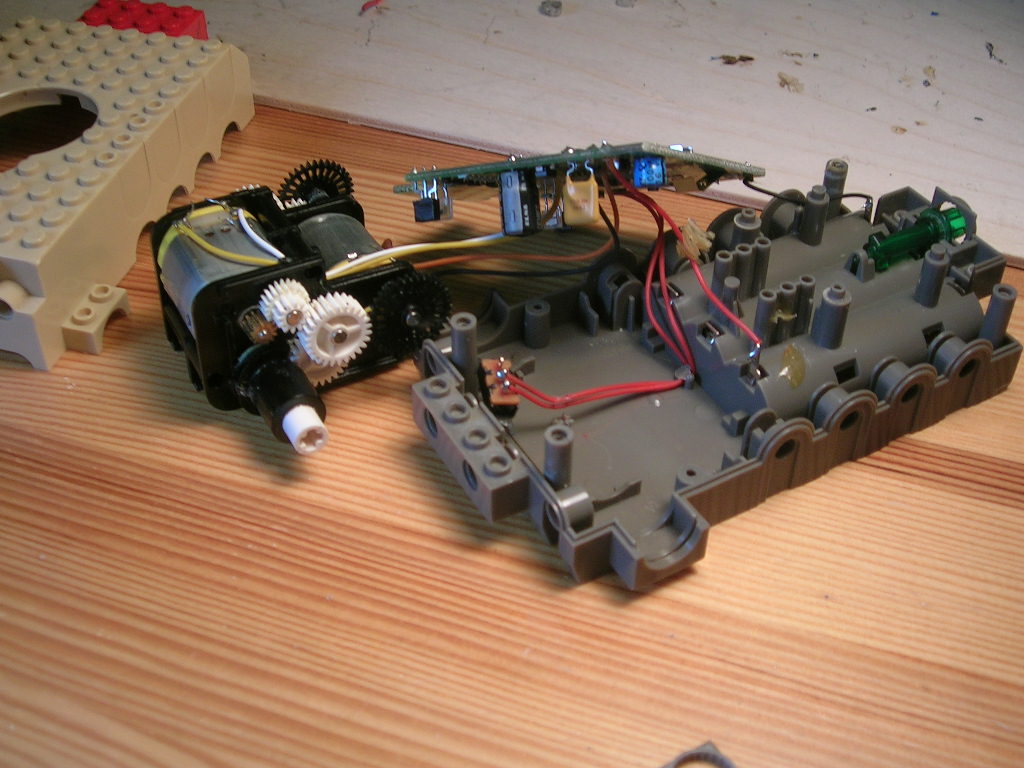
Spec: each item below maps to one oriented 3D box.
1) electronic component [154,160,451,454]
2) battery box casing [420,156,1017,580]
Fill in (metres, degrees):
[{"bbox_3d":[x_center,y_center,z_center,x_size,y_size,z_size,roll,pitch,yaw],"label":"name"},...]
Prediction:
[{"bbox_3d":[-0.045,-0.020,0.280,0.054,0.035,0.073,-19,46,-19],"label":"electronic component"},{"bbox_3d":[0.045,-0.011,0.273,0.131,0.032,0.080,-21,47,-22],"label":"battery box casing"}]

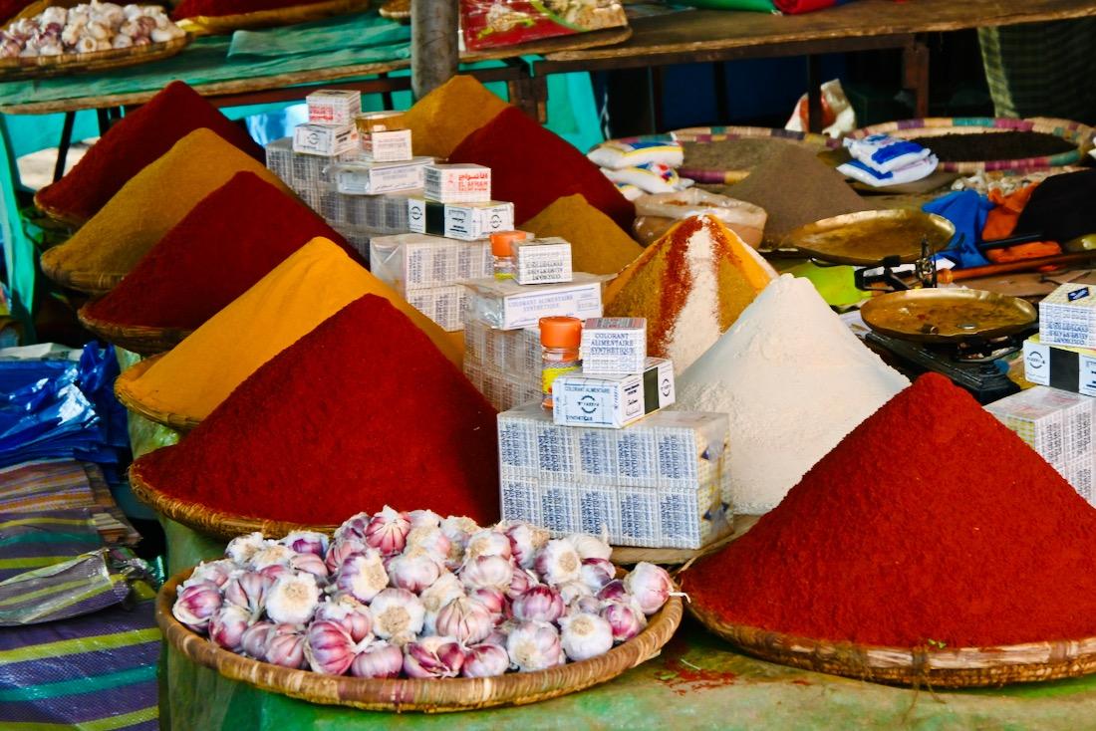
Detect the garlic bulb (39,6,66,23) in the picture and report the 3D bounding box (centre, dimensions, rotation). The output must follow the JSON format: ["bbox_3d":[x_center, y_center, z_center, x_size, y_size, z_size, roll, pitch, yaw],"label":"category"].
[{"bbox_3d":[-1.047,-0.739,4.650,0.051,0.048,0.051,4,15,16],"label":"garlic bulb"}]

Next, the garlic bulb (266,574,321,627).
[{"bbox_3d":[-0.242,0.222,2.082,0.051,0.051,0.046,4,-20,-12],"label":"garlic bulb"}]

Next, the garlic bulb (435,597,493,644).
[{"bbox_3d":[-0.076,0.231,1.990,0.051,0.051,0.046,-8,52,11],"label":"garlic bulb"}]

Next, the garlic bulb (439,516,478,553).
[{"bbox_3d":[-0.093,0.181,2.282,0.048,0.043,0.048,0,-16,0],"label":"garlic bulb"}]

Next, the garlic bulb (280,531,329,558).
[{"bbox_3d":[-0.255,0.192,2.305,0.050,0.044,0.050,0,12,0],"label":"garlic bulb"}]

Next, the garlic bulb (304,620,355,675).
[{"bbox_3d":[-0.196,0.253,1.965,0.046,0.050,0.050,-6,0,15],"label":"garlic bulb"}]

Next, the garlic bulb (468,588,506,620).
[{"bbox_3d":[-0.057,0.221,2.020,0.046,0.044,0.046,4,15,16],"label":"garlic bulb"}]

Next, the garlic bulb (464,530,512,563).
[{"bbox_3d":[-0.060,0.186,2.238,0.049,0.049,0.044,5,-4,21],"label":"garlic bulb"}]

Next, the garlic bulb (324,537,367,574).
[{"bbox_3d":[-0.196,0.184,2.120,0.046,0.044,0.046,0,15,0],"label":"garlic bulb"}]

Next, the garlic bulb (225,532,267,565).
[{"bbox_3d":[-0.316,0.194,2.299,0.046,0.046,0.045,12,-23,-28],"label":"garlic bulb"}]

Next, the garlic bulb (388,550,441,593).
[{"bbox_3d":[-0.129,0.199,2.111,0.051,0.046,0.051,0,14,0],"label":"garlic bulb"}]

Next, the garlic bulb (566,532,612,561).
[{"bbox_3d":[0.042,0.197,2.326,0.048,0.049,0.048,19,24,0],"label":"garlic bulb"}]

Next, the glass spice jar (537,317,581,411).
[{"bbox_3d":[0.015,-0.002,2.480,0.048,0.099,0.048,0,12,0],"label":"glass spice jar"}]

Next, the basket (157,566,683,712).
[{"bbox_3d":[-0.126,0.245,2.133,0.505,0.050,0.505,1,13,0],"label":"basket"}]

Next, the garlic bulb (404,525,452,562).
[{"bbox_3d":[-0.117,0.175,2.140,0.046,0.046,0.043,-1,37,16],"label":"garlic bulb"}]

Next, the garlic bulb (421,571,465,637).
[{"bbox_3d":[-0.098,0.219,2.025,0.047,0.047,0.046,1,50,17],"label":"garlic bulb"}]

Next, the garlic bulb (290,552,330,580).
[{"bbox_3d":[-0.234,0.201,2.147,0.047,0.044,0.047,0,14,0],"label":"garlic bulb"}]

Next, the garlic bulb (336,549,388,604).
[{"bbox_3d":[-0.178,0.203,2.106,0.051,0.051,0.047,11,-18,-36],"label":"garlic bulb"}]

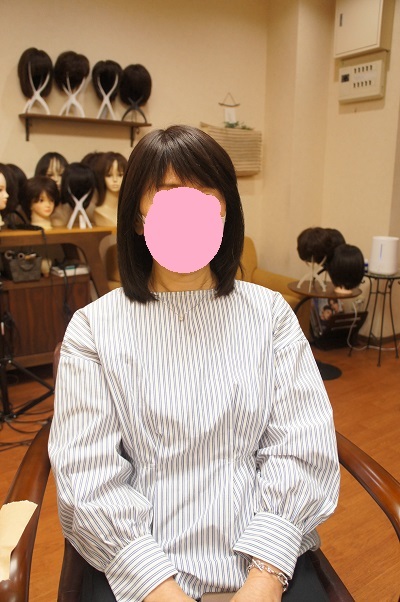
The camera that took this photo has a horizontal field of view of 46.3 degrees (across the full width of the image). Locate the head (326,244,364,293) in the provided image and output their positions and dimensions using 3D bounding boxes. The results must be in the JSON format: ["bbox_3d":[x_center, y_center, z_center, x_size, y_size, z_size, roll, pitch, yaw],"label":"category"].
[{"bbox_3d":[0.898,-0.201,2.861,0.220,0.300,0.235,3,14,14],"label":"head"}]

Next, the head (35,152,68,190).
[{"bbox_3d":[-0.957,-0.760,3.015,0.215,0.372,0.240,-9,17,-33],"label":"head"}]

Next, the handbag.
[{"bbox_3d":[-1.111,-0.222,2.968,0.210,0.185,0.115,-10,17,-35],"label":"handbag"}]

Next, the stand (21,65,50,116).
[{"bbox_3d":[-1.024,-1.332,2.939,0.165,0.309,0.150,-10,17,-35],"label":"stand"}]

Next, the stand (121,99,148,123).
[{"bbox_3d":[-0.468,-1.432,3.342,0.165,0.306,0.150,-10,17,-35],"label":"stand"}]

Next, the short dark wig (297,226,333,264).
[{"bbox_3d":[0.666,-0.324,2.733,0.205,0.215,0.220,2,14,10],"label":"short dark wig"}]

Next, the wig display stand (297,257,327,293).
[{"bbox_3d":[0.671,-0.236,2.755,0.170,0.335,0.170,0,13,0],"label":"wig display stand"}]

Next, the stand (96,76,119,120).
[{"bbox_3d":[-0.636,-1.414,3.217,0.145,0.310,0.140,-10,17,-35],"label":"stand"}]

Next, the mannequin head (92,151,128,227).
[{"bbox_3d":[-0.525,-0.649,2.755,0.215,0.435,0.230,-6,15,-24],"label":"mannequin head"}]

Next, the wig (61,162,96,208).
[{"bbox_3d":[-0.784,-0.741,3.012,0.210,0.284,0.220,-5,15,-19],"label":"wig"}]

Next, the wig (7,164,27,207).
[{"bbox_3d":[-1.156,-0.706,2.876,0.200,0.257,0.220,-9,17,-33],"label":"wig"}]

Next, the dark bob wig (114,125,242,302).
[{"bbox_3d":[-0.035,-0.155,0.860,0.232,0.318,0.230,0,14,-2],"label":"dark bob wig"}]

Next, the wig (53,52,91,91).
[{"bbox_3d":[-0.776,-1.397,2.835,0.205,0.240,0.220,-7,15,-27],"label":"wig"}]

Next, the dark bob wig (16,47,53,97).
[{"bbox_3d":[-0.957,-1.323,2.720,0.200,0.285,0.220,-7,15,-26],"label":"dark bob wig"}]

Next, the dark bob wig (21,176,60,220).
[{"bbox_3d":[-0.905,-0.585,2.680,0.220,0.250,0.200,13,19,44],"label":"dark bob wig"}]

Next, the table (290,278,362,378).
[{"bbox_3d":[0.748,0.182,2.844,0.420,0.520,0.420,0,13,0],"label":"table"}]

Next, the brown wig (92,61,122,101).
[{"bbox_3d":[-0.576,-1.375,2.930,0.195,0.255,0.215,-5,14,-19],"label":"brown wig"}]

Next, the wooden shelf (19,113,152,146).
[{"bbox_3d":[-0.749,-1.151,3.197,0.890,0.150,0.155,-10,17,-35],"label":"wooden shelf"}]

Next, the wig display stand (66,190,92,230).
[{"bbox_3d":[-0.715,-0.595,2.735,0.165,0.340,0.165,-5,14,-19],"label":"wig display stand"}]

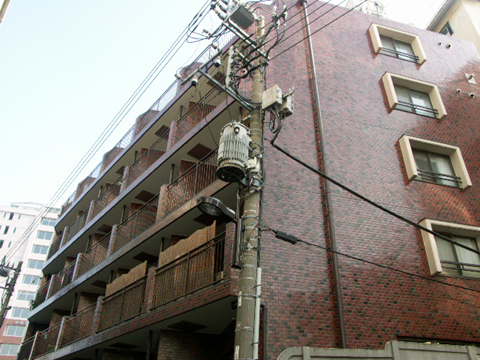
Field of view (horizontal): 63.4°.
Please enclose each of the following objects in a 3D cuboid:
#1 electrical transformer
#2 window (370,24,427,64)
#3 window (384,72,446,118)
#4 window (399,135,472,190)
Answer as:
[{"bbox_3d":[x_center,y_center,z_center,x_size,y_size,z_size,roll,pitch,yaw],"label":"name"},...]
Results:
[{"bbox_3d":[-0.133,-0.584,8.221,0.626,1.124,0.626,3,-33,-2],"label":"electrical transformer"},{"bbox_3d":[5.840,-4.997,14.374,1.970,1.410,0.280,9,-34,-11],"label":"window"},{"bbox_3d":[5.778,-2.753,12.844,1.970,1.410,0.280,9,-34,-11],"label":"window"},{"bbox_3d":[5.704,-0.483,11.337,1.970,1.410,0.280,9,-34,-11],"label":"window"}]

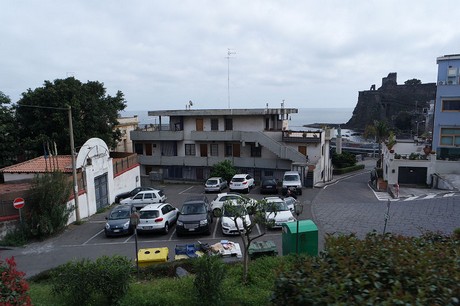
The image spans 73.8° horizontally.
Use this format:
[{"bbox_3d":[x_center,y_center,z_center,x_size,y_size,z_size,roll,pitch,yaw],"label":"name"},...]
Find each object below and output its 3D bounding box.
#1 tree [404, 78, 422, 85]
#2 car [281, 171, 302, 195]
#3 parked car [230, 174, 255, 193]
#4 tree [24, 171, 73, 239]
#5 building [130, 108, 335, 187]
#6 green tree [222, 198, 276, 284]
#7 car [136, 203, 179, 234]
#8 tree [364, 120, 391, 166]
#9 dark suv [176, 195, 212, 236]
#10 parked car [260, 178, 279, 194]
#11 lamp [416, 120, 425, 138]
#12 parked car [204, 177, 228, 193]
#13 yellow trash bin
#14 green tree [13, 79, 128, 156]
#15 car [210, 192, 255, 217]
[{"bbox_3d":[131.756,-50.477,220.000,12.000,6.500,11.000,-1,8,0],"label":"tree"},{"bbox_3d":[6.466,3.022,31.414,1.780,1.900,4.200,1,8,12],"label":"car"},{"bbox_3d":[1.467,3.221,33.350,1.820,1.660,4.410,-1,3,17],"label":"parked car"},{"bbox_3d":[-10.655,3.098,18.688,2.700,3.700,2.600,-1,8,0],"label":"tree"},{"bbox_3d":[0.235,-0.997,38.837,23.000,8.700,9.500,1,8,11],"label":"building"},{"bbox_3d":[0.655,3.125,10.653,1.800,3.064,1.750,-1,8,0],"label":"green tree"},{"bbox_3d":[-4.672,4.101,20.254,1.810,1.680,4.430,-2,3,3],"label":"car"},{"bbox_3d":[20.695,-0.478,43.396,3.700,6.700,3.700,-1,8,0],"label":"tree"},{"bbox_3d":[-2.172,3.997,19.738,1.910,1.740,4.500,-2,3,0],"label":"dark suv"},{"bbox_3d":[3.954,3.296,31.979,1.659,1.447,3.801,-2,3,5],"label":"parked car"},{"bbox_3d":[59.065,-5.736,95.000,2.400,8.500,0.400,-1,8,0],"label":"lamp"},{"bbox_3d":[-1.200,3.313,32.731,1.620,1.400,3.700,1,8,14],"label":"parked car"},{"bbox_3d":[-3.217,4.741,12.905,1.220,1.250,0.950,-2,3,-3],"label":"yellow trash bin"},{"bbox_3d":[-17.030,-1.844,33.028,12.000,11.600,11.000,-1,8,0],"label":"green tree"},{"bbox_3d":[0.397,3.852,23.453,3.800,1.460,1.720,-3,3,-6],"label":"car"}]

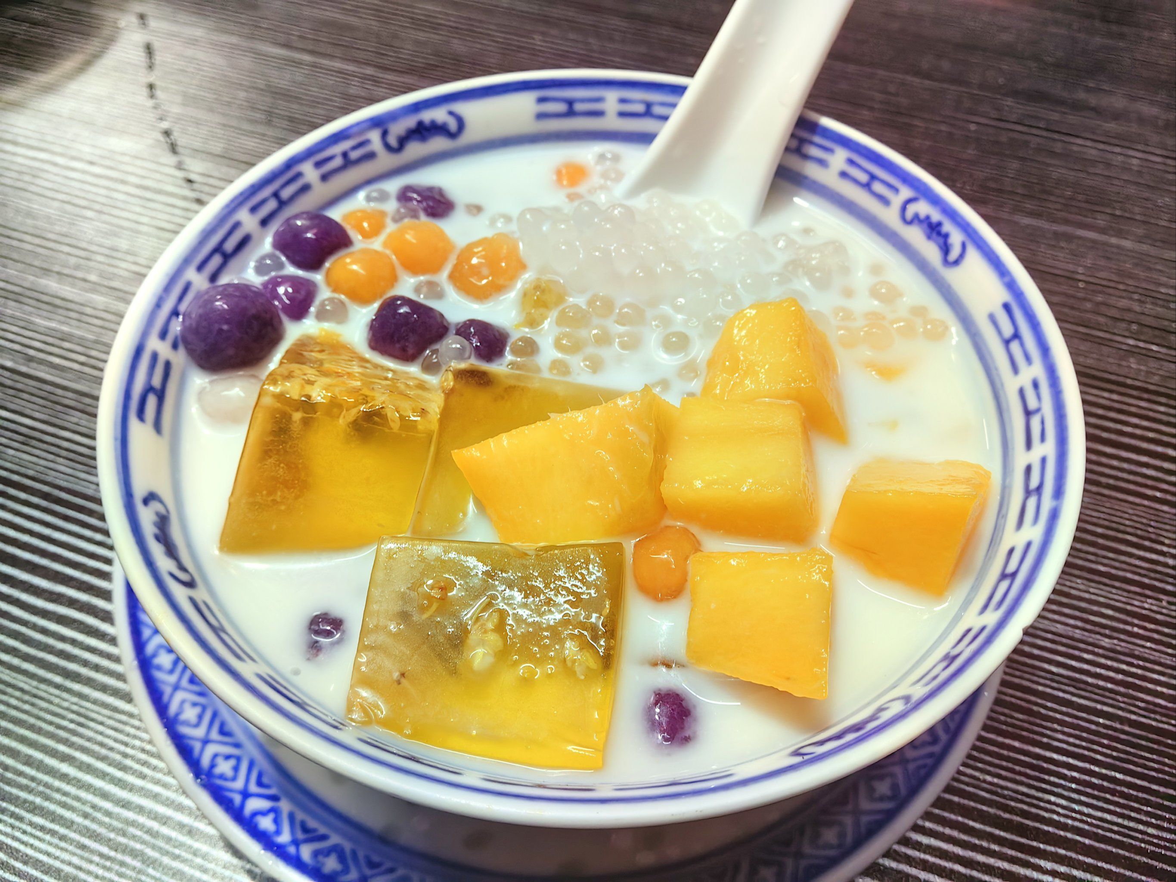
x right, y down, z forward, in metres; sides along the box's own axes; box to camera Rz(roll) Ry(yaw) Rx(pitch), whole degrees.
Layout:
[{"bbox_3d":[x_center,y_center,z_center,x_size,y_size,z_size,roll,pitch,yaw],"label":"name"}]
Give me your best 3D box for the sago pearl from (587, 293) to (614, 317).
[{"bbox_3d":[0.002,-0.024,0.160,0.004,0.004,0.004,0,53,0],"label":"sago pearl"}]

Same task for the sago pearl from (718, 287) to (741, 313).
[{"bbox_3d":[0.024,-0.024,0.157,0.004,0.004,0.004,0,53,0],"label":"sago pearl"}]

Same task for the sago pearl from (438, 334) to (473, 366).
[{"bbox_3d":[-0.022,-0.015,0.152,0.006,0.005,0.006,0,53,0],"label":"sago pearl"}]

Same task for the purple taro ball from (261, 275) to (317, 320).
[{"bbox_3d":[-0.052,-0.025,0.158,0.009,0.008,0.008,1,53,0],"label":"purple taro ball"}]

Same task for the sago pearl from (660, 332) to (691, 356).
[{"bbox_3d":[0.015,-0.016,0.153,0.005,0.005,0.005,1,53,0],"label":"sago pearl"}]

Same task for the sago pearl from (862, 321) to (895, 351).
[{"bbox_3d":[0.049,-0.018,0.156,0.005,0.005,0.005,0,53,0],"label":"sago pearl"}]

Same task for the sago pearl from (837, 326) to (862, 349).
[{"bbox_3d":[0.044,-0.018,0.155,0.004,0.004,0.004,0,53,0],"label":"sago pearl"}]

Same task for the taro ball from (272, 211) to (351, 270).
[{"bbox_3d":[-0.050,-0.035,0.166,0.014,0.012,0.013,0,53,0],"label":"taro ball"}]

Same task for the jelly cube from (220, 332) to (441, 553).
[{"bbox_3d":[-0.037,0.004,0.143,0.026,0.028,0.030,11,14,-11],"label":"jelly cube"}]

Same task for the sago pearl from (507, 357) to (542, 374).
[{"bbox_3d":[-0.010,-0.011,0.149,0.005,0.005,0.005,1,53,0],"label":"sago pearl"}]

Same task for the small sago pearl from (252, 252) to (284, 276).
[{"bbox_3d":[-0.057,-0.031,0.163,0.005,0.005,0.005,1,53,0],"label":"small sago pearl"}]

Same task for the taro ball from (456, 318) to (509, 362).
[{"bbox_3d":[-0.018,-0.016,0.153,0.009,0.008,0.008,1,53,0],"label":"taro ball"}]

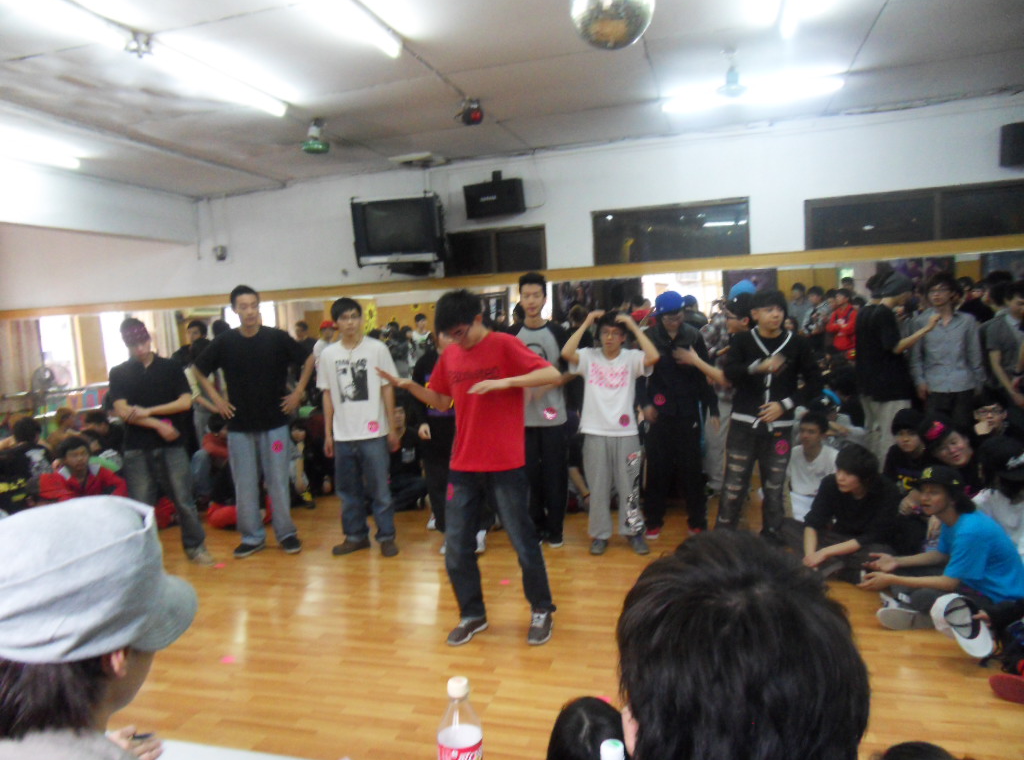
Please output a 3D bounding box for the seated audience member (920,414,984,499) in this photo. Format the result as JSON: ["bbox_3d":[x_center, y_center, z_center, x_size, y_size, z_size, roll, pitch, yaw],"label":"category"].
[{"bbox_3d":[2.550,0.611,4.100,0.520,0.850,0.600,1,6,40],"label":"seated audience member"}]

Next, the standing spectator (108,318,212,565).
[{"bbox_3d":[-2.455,0.387,4.930,0.620,1.660,0.450,-5,5,-25],"label":"standing spectator"}]

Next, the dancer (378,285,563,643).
[{"bbox_3d":[-0.199,0.400,3.400,0.780,1.650,0.550,-1,5,24],"label":"dancer"}]

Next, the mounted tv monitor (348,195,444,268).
[{"bbox_3d":[-1.081,-1.480,6.994,0.770,0.610,0.500,-2,11,6],"label":"mounted tv monitor"}]

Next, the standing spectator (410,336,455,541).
[{"bbox_3d":[-0.422,0.366,4.950,0.520,1.620,0.360,-3,5,-3],"label":"standing spectator"}]

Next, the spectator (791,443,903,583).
[{"bbox_3d":[1.851,0.699,3.930,0.660,0.770,0.660,-7,6,-41],"label":"spectator"}]

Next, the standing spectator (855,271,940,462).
[{"bbox_3d":[2.794,0.094,5.200,0.550,1.720,0.450,-7,6,-38],"label":"standing spectator"}]

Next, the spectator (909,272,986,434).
[{"bbox_3d":[2.970,0.112,4.820,0.520,1.690,0.320,0,6,36],"label":"spectator"}]

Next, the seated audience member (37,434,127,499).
[{"bbox_3d":[-3.522,0.859,5.850,0.630,0.760,0.700,-5,5,-23],"label":"seated audience member"}]

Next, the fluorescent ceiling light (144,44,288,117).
[{"bbox_3d":[-1.661,-1.720,4.141,0.100,0.080,1.220,-2,5,15],"label":"fluorescent ceiling light"}]

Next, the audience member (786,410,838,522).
[{"bbox_3d":[1.989,0.607,4.700,0.550,0.820,0.600,0,5,34],"label":"audience member"}]

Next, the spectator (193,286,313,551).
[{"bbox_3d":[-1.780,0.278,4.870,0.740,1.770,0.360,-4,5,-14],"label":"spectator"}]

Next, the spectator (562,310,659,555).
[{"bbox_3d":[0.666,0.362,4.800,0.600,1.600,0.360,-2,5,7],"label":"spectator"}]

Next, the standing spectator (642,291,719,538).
[{"bbox_3d":[1.187,0.236,5.000,0.500,1.680,0.360,-1,5,19],"label":"standing spectator"}]

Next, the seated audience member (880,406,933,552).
[{"bbox_3d":[2.500,0.603,4.500,0.550,0.850,0.750,-1,5,27],"label":"seated audience member"}]

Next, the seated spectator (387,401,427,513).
[{"bbox_3d":[-0.906,0.615,6.100,0.550,0.870,0.600,-3,5,-6],"label":"seated spectator"}]

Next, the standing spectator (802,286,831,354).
[{"bbox_3d":[3.626,-0.217,8.400,0.500,1.720,0.340,1,6,38],"label":"standing spectator"}]

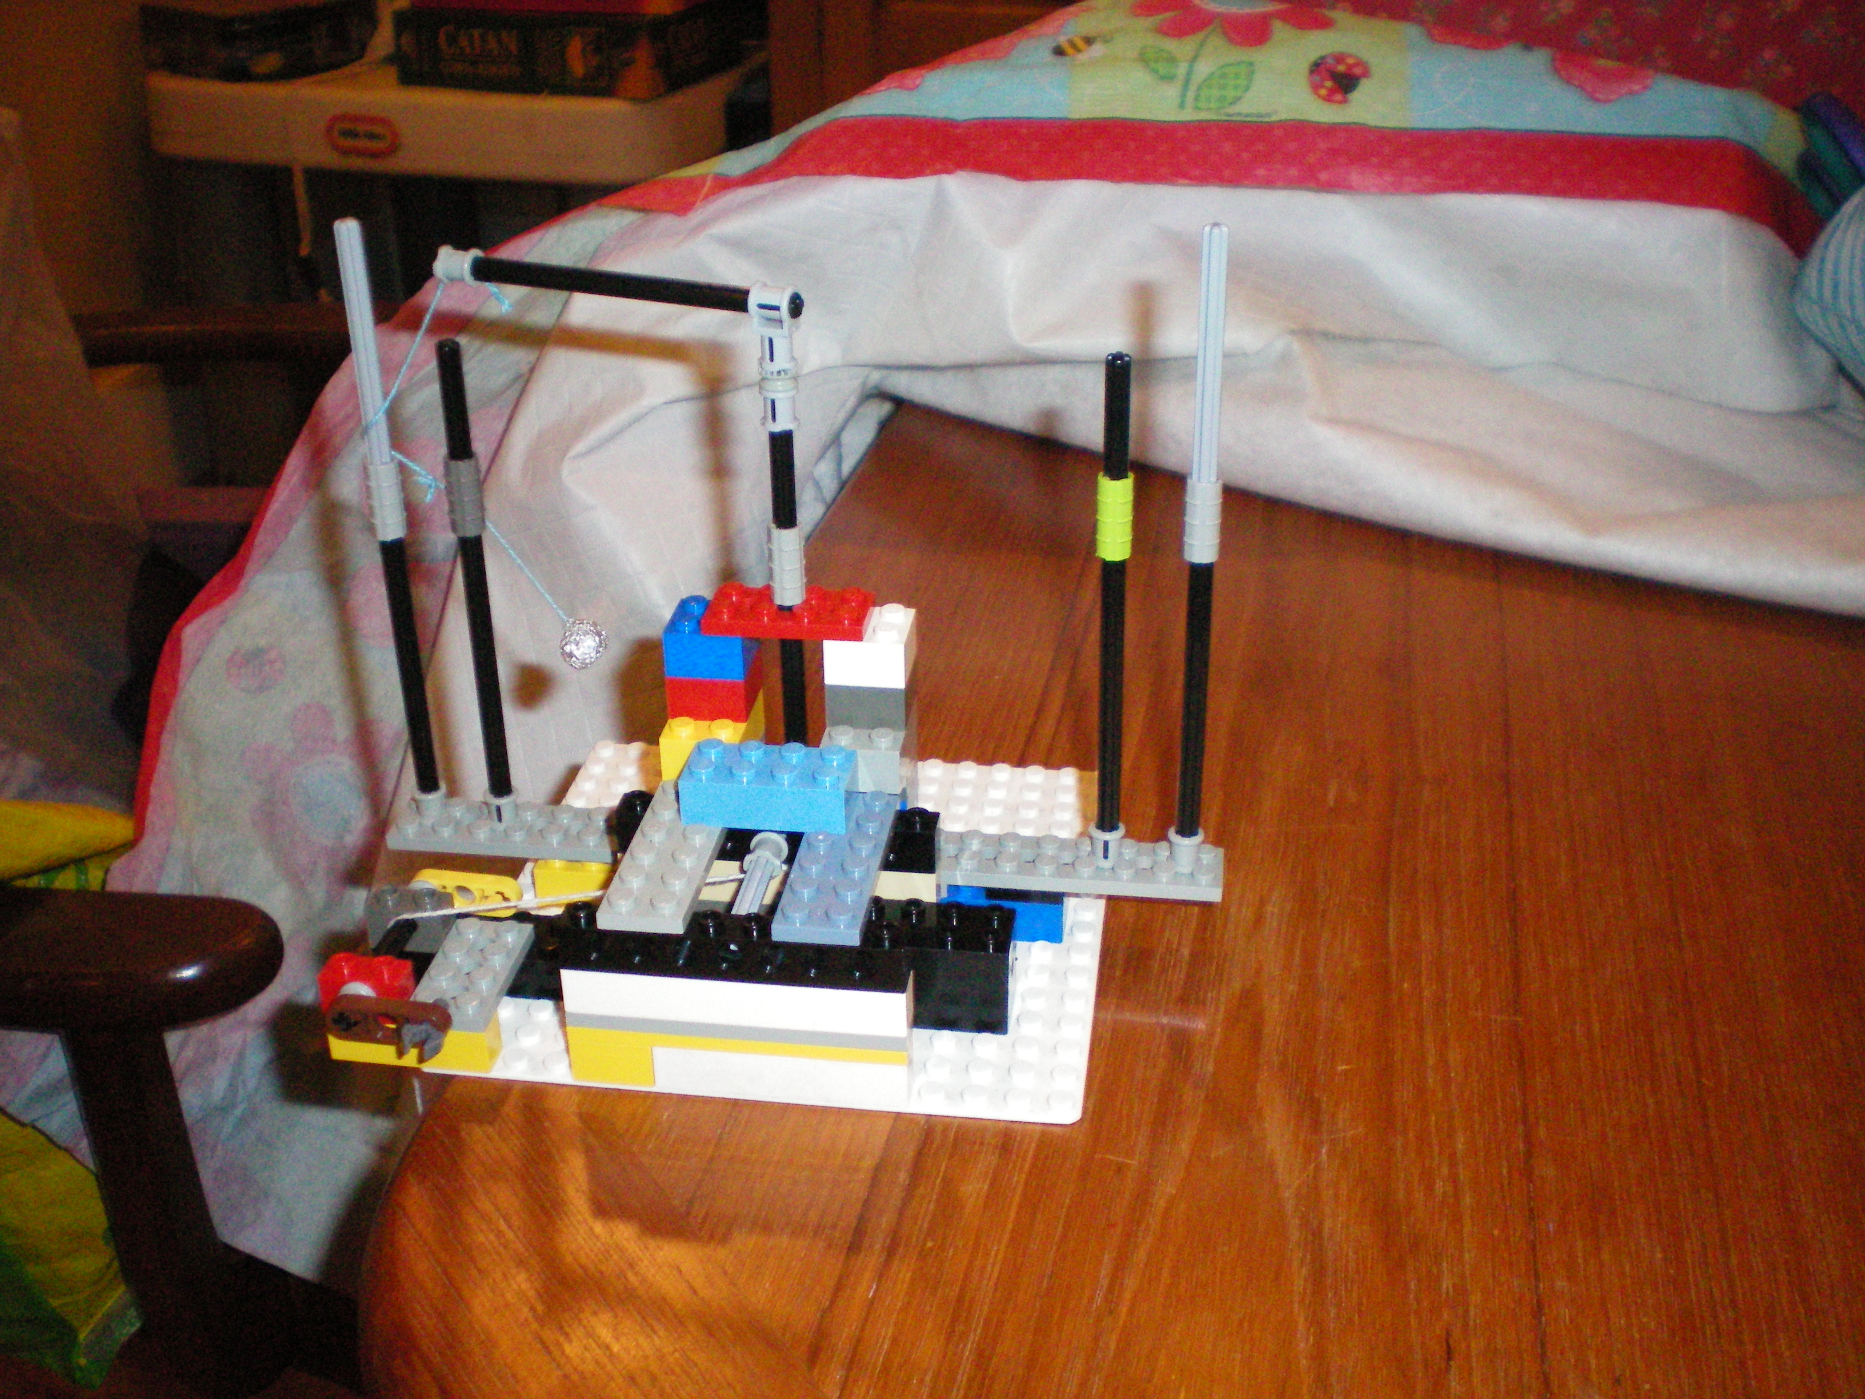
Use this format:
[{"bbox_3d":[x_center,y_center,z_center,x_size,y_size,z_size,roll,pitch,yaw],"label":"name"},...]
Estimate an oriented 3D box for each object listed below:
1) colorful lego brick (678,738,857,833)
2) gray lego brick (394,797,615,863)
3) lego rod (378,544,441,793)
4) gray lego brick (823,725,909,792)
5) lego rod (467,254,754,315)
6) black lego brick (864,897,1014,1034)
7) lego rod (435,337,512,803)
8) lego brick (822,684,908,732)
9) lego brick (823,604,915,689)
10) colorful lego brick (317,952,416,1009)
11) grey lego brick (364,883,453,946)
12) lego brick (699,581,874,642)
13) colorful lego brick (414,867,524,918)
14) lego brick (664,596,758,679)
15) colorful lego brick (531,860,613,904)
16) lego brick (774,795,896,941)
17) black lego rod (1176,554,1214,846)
[{"bbox_3d":[-0.031,0.016,0.396,0.032,0.011,0.016,3,28,7],"label":"colorful lego brick"},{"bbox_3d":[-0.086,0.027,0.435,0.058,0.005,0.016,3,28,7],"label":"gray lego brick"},{"bbox_3d":[-0.108,-0.006,0.424,0.005,0.069,0.005,3,28,7],"label":"lego rod"},{"bbox_3d":[-0.013,0.007,0.409,0.016,0.011,0.024,3,28,7],"label":"gray lego brick"},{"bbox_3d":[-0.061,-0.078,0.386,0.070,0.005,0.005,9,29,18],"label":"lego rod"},{"bbox_3d":[0.000,0.051,0.401,0.032,0.021,0.016,3,28,7],"label":"black lego brick"},{"bbox_3d":[-0.092,-0.022,0.412,0.005,0.105,0.005,4,28,7],"label":"lego rod"},{"bbox_3d":[-0.012,-0.003,0.408,0.016,0.011,0.016,3,28,7],"label":"lego brick"},{"bbox_3d":[-0.013,-0.012,0.403,0.016,0.011,0.016,3,28,7],"label":"lego brick"},{"bbox_3d":[-0.107,0.054,0.387,0.016,0.011,0.008,3,28,7],"label":"colorful lego brick"},{"bbox_3d":[-0.104,0.043,0.408,0.016,0.011,0.008,3,28,7],"label":"grey lego brick"},{"bbox_3d":[-0.028,-0.018,0.405,0.032,0.005,0.016,3,28,7],"label":"lego brick"},{"bbox_3d":[-0.094,0.039,0.415,0.024,0.008,0.004,5,28,6],"label":"colorful lego brick"},{"bbox_3d":[-0.044,-0.013,0.410,0.016,0.011,0.016,3,28,7],"label":"lego brick"},{"bbox_3d":[-0.068,0.037,0.440,0.029,0.011,0.016,3,28,7],"label":"colorful lego brick"},{"bbox_3d":[-0.017,0.030,0.383,0.016,0.005,0.048,3,28,7],"label":"lego brick"},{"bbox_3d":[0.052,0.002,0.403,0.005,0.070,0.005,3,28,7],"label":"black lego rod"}]

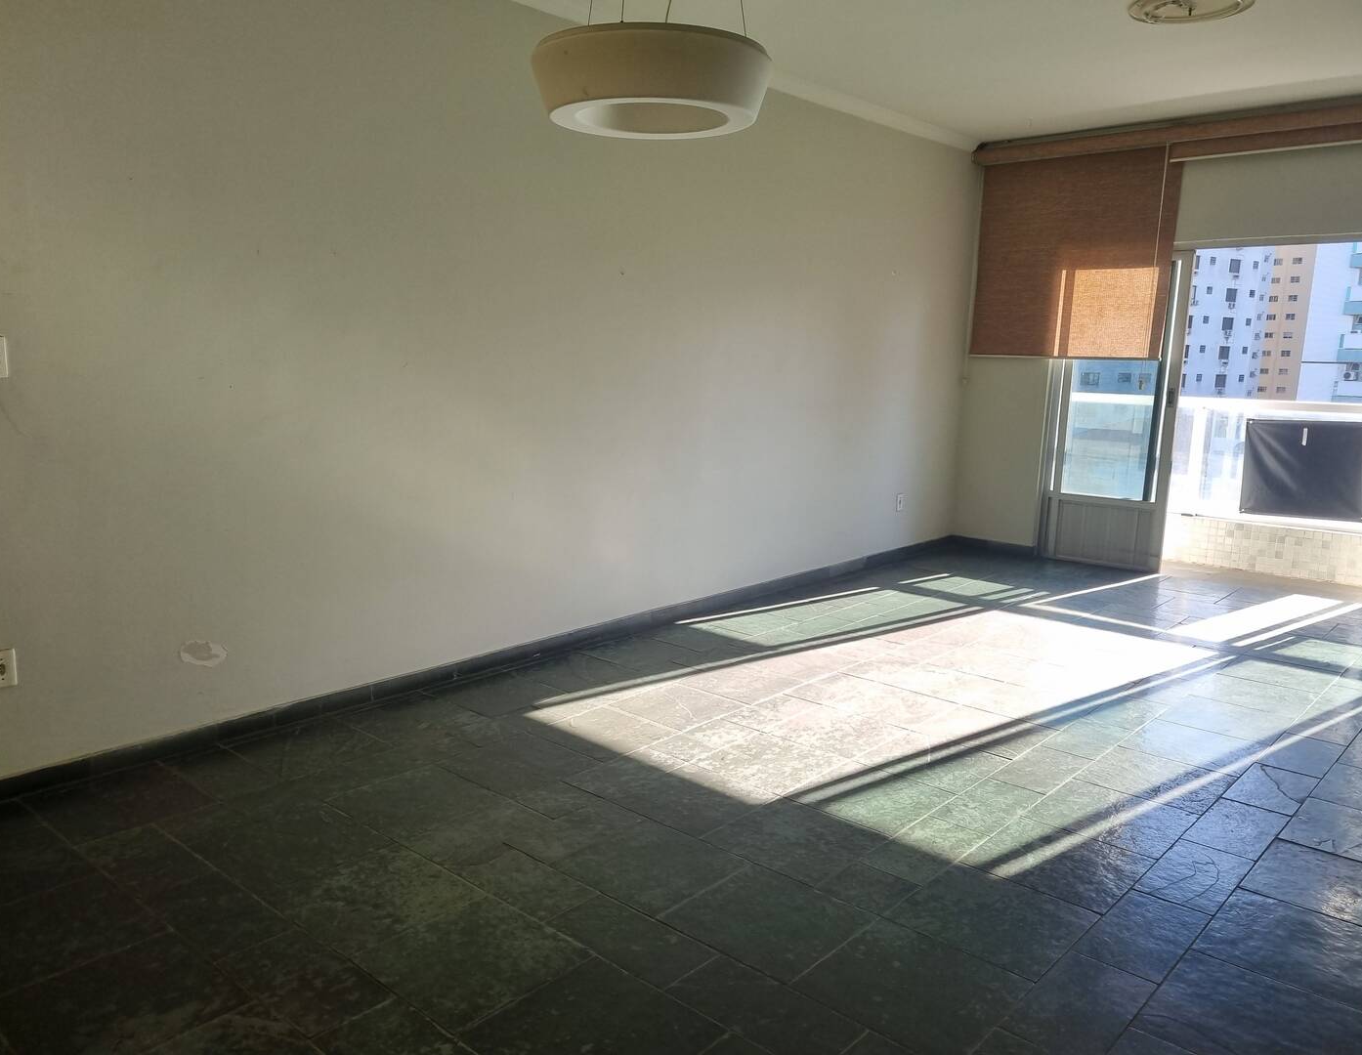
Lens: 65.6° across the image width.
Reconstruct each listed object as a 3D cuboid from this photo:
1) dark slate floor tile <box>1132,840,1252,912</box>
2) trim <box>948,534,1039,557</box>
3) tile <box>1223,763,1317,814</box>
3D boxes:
[{"bbox_3d":[1.378,0.935,2.827,0.193,0.012,0.399,9,12,41],"label":"dark slate floor tile"},{"bbox_3d":[2.252,0.135,7.618,0.618,0.066,0.018,10,13,41],"label":"trim"},{"bbox_3d":[1.958,0.870,3.505,0.202,0.012,0.407,10,13,41],"label":"tile"}]

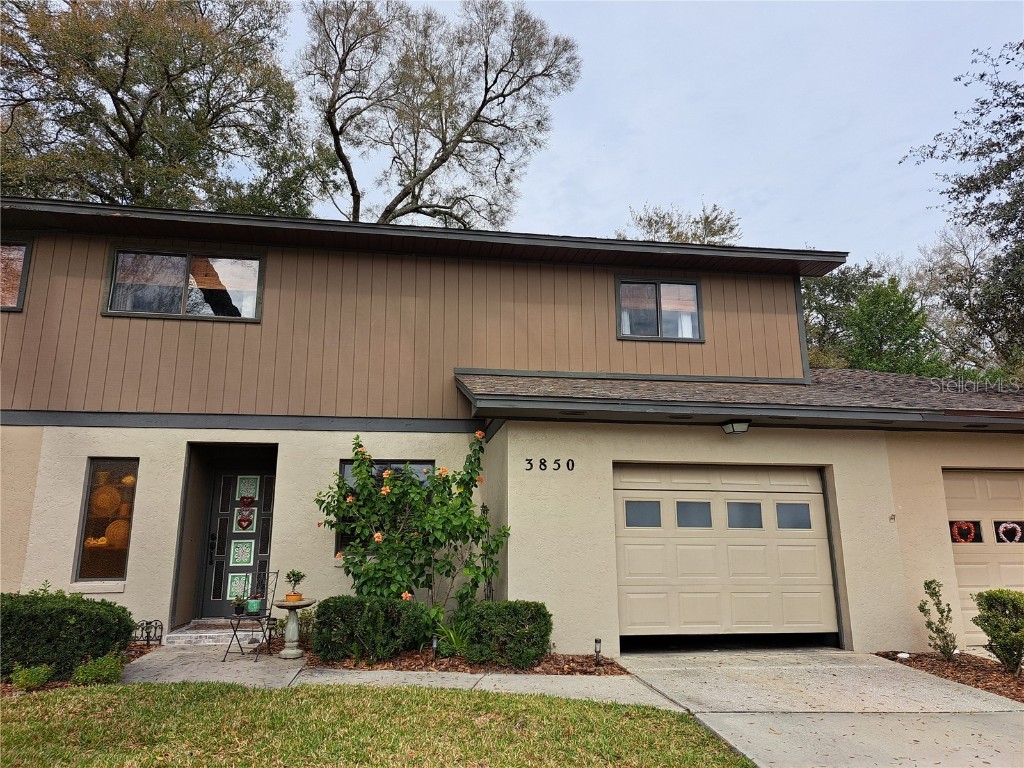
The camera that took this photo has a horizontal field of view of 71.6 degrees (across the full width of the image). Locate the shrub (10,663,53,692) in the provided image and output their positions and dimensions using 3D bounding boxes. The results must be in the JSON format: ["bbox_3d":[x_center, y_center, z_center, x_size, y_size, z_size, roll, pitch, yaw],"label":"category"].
[{"bbox_3d":[-4.100,2.504,6.060,0.266,0.206,0.266,2,-13,-9],"label":"shrub"}]

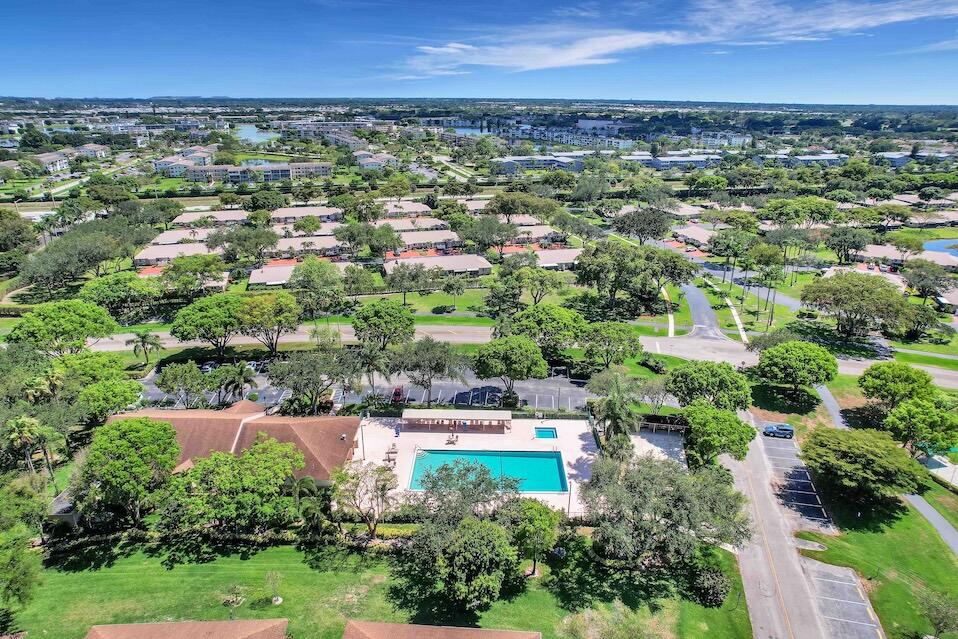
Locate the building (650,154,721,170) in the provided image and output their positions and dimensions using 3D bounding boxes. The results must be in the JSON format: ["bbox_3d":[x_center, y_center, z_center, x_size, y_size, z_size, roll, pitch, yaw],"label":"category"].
[{"bbox_3d":[162.380,-123.590,461.590,53.000,10.000,21.000,-4,21,-12],"label":"building"}]

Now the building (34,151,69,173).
[{"bbox_3d":[-340.530,-122.670,458.780,20.000,11.000,36.000,2,21,5],"label":"building"}]

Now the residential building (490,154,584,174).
[{"bbox_3d":[42.000,-117.230,441.470,70.000,9.800,30.000,-5,21,-13],"label":"residential building"}]

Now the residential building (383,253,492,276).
[{"bbox_3d":[-12.961,-16.695,182.316,32.400,4.900,13.400,-5,21,-14],"label":"residential building"}]

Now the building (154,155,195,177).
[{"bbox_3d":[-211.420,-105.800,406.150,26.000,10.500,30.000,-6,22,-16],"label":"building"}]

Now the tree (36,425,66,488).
[{"bbox_3d":[-62.770,20.860,86.810,4.400,10.500,4.400,0,21,0],"label":"tree"}]

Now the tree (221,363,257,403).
[{"bbox_3d":[-42.396,11.318,103.413,5.900,7.400,5.900,0,21,0],"label":"tree"}]

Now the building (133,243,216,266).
[{"bbox_3d":[-98.650,-23.360,199.080,30.000,4.900,16.000,-6,22,-17],"label":"building"}]

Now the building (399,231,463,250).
[{"bbox_3d":[-22.070,-30.410,218.930,30.000,4.900,16.000,-6,22,-17],"label":"building"}]

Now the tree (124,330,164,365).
[{"bbox_3d":[-73.050,6.430,128.750,8.200,7.600,7.800,0,21,0],"label":"tree"}]

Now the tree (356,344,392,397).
[{"bbox_3d":[-18.482,9.692,104.009,6.000,10.400,6.000,0,21,0],"label":"tree"}]

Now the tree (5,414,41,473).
[{"bbox_3d":[-68.960,19.810,89.320,5.300,10.600,5.300,0,21,0],"label":"tree"}]

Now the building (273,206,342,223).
[{"bbox_3d":[-77.050,-47.970,263.920,31.000,4.900,16.000,-6,22,-16],"label":"building"}]

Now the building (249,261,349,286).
[{"bbox_3d":[-50.490,-13.350,172.581,31.000,4.800,13.500,-4,21,-13],"label":"building"}]

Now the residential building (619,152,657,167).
[{"bbox_3d":[129.582,-129.033,479.901,28.000,8.000,15.000,-1,21,-4],"label":"residential building"}]

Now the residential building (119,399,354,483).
[{"bbox_3d":[-37.330,17.980,89.300,37.000,6.600,21.000,1,21,1],"label":"residential building"}]

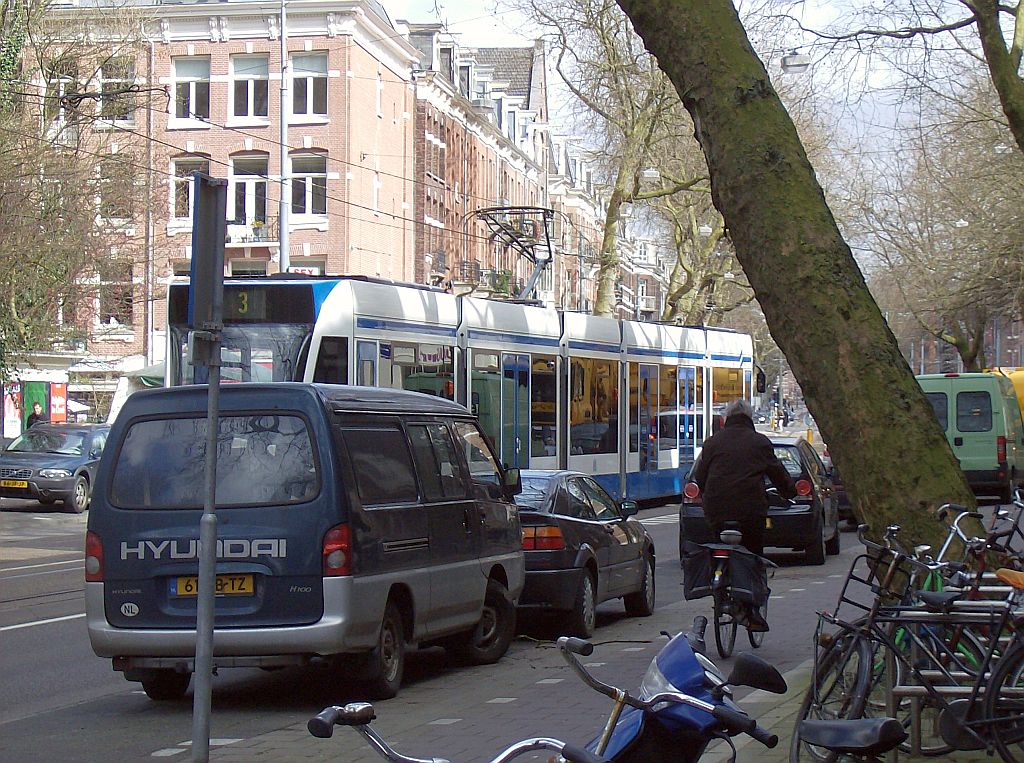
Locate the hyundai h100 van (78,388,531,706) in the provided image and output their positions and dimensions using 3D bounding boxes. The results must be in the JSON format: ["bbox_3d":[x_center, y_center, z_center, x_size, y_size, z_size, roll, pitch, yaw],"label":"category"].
[{"bbox_3d":[-1.221,1.030,19.895,1.720,1.970,4.660,-1,-1,14],"label":"hyundai h100 van"}]

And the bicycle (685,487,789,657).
[{"bbox_3d":[1.633,1.404,21.308,0.600,1.140,1.780,-1,-1,15],"label":"bicycle"}]

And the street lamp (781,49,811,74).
[{"bbox_3d":[5.293,-5.954,55.000,0.500,0.440,0.400,-1,-1,8],"label":"street lamp"}]

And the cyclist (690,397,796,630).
[{"bbox_3d":[1.659,0.946,21.150,0.600,1.700,0.850,-1,-1,15],"label":"cyclist"}]

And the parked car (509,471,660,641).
[{"bbox_3d":[0.124,1.397,24.745,1.700,1.320,4.050,-1,-1,14],"label":"parked car"}]

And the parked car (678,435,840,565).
[{"bbox_3d":[3.021,1.406,35.442,1.670,1.460,3.900,-1,-1,10],"label":"parked car"}]

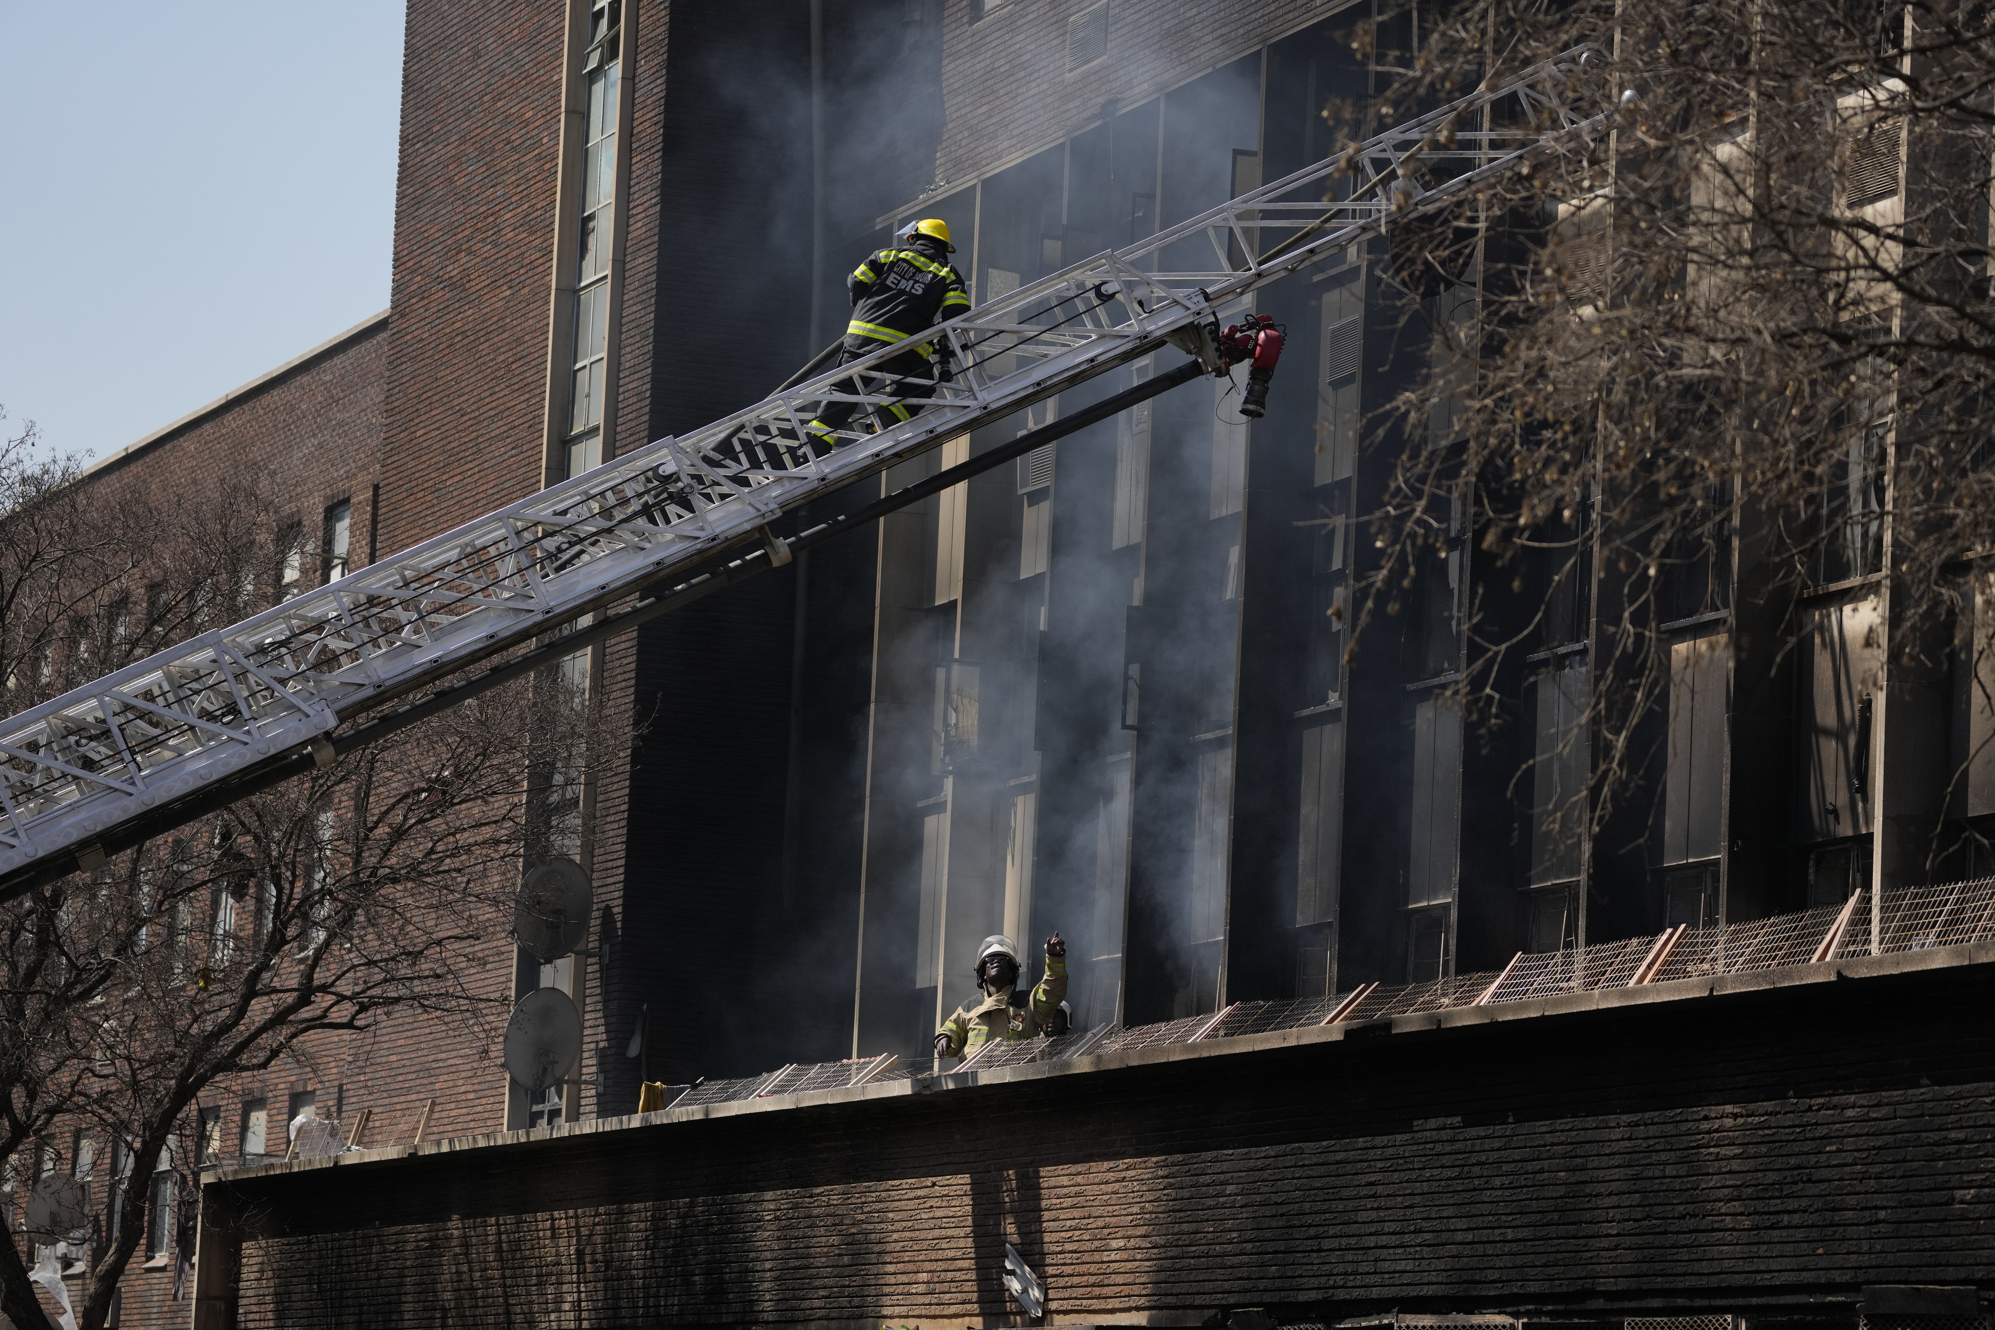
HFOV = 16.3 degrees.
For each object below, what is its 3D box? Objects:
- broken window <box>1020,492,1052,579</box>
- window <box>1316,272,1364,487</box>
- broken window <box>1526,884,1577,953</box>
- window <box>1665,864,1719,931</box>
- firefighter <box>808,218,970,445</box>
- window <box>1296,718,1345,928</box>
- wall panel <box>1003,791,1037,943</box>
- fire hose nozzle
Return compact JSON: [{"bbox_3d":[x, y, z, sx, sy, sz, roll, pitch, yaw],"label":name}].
[{"bbox_3d":[0.309,-1.010,53.909,0.070,0.680,0.680,5,-8,-20],"label":"broken window"},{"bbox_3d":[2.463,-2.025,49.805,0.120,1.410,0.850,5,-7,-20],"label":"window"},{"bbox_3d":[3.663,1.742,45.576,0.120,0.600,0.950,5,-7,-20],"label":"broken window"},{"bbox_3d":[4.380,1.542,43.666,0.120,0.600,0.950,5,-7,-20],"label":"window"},{"bbox_3d":[-0.646,-1.917,40.500,0.920,1.420,0.650,2,-7,7],"label":"firefighter"},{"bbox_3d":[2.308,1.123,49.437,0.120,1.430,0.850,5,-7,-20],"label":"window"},{"bbox_3d":[0.218,1.627,53.488,0.060,1.300,0.720,5,-8,-20],"label":"wall panel"},{"bbox_3d":[1.546,-1.813,42.500,0.400,0.600,0.350,11,-12,-10],"label":"fire hose nozzle"}]

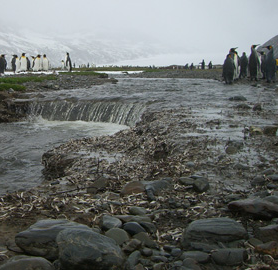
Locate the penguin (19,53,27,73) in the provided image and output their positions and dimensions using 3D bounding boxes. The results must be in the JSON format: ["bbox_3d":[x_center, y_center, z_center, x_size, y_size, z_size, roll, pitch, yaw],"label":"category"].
[{"bbox_3d":[-5.378,-3.366,18.400,0.310,0.880,0.330,-3,10,-14],"label":"penguin"}]

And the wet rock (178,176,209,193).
[{"bbox_3d":[0.251,0.228,1.817,0.145,0.060,0.090,1,10,8],"label":"wet rock"}]

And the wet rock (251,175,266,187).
[{"bbox_3d":[0.555,0.212,1.836,0.064,0.043,0.055,3,10,17],"label":"wet rock"}]

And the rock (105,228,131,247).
[{"bbox_3d":[-0.073,0.347,1.339,0.083,0.050,0.065,-1,10,-3],"label":"rock"}]

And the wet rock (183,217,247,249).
[{"bbox_3d":[0.264,0.343,1.380,0.228,0.083,0.148,0,10,0],"label":"wet rock"}]

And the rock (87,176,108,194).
[{"bbox_3d":[-0.200,0.245,1.915,0.100,0.072,0.085,-1,10,-6],"label":"rock"}]

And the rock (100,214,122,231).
[{"bbox_3d":[-0.107,0.342,1.529,0.086,0.053,0.069,0,10,0],"label":"rock"}]

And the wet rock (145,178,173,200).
[{"bbox_3d":[0.093,0.254,1.844,0.135,0.097,0.094,0,10,0],"label":"wet rock"}]

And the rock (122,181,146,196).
[{"bbox_3d":[-0.026,0.251,1.855,0.115,0.060,0.085,0,10,-1],"label":"rock"}]

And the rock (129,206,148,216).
[{"bbox_3d":[-0.004,0.320,1.654,0.080,0.033,0.060,0,10,0],"label":"rock"}]

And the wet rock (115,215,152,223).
[{"bbox_3d":[-0.021,0.323,1.526,0.142,0.034,0.075,0,10,-1],"label":"wet rock"}]

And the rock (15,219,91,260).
[{"bbox_3d":[-0.294,0.366,1.394,0.271,0.113,0.168,0,10,0],"label":"rock"}]

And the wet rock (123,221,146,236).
[{"bbox_3d":[-0.015,0.349,1.464,0.085,0.043,0.068,0,10,0],"label":"wet rock"}]

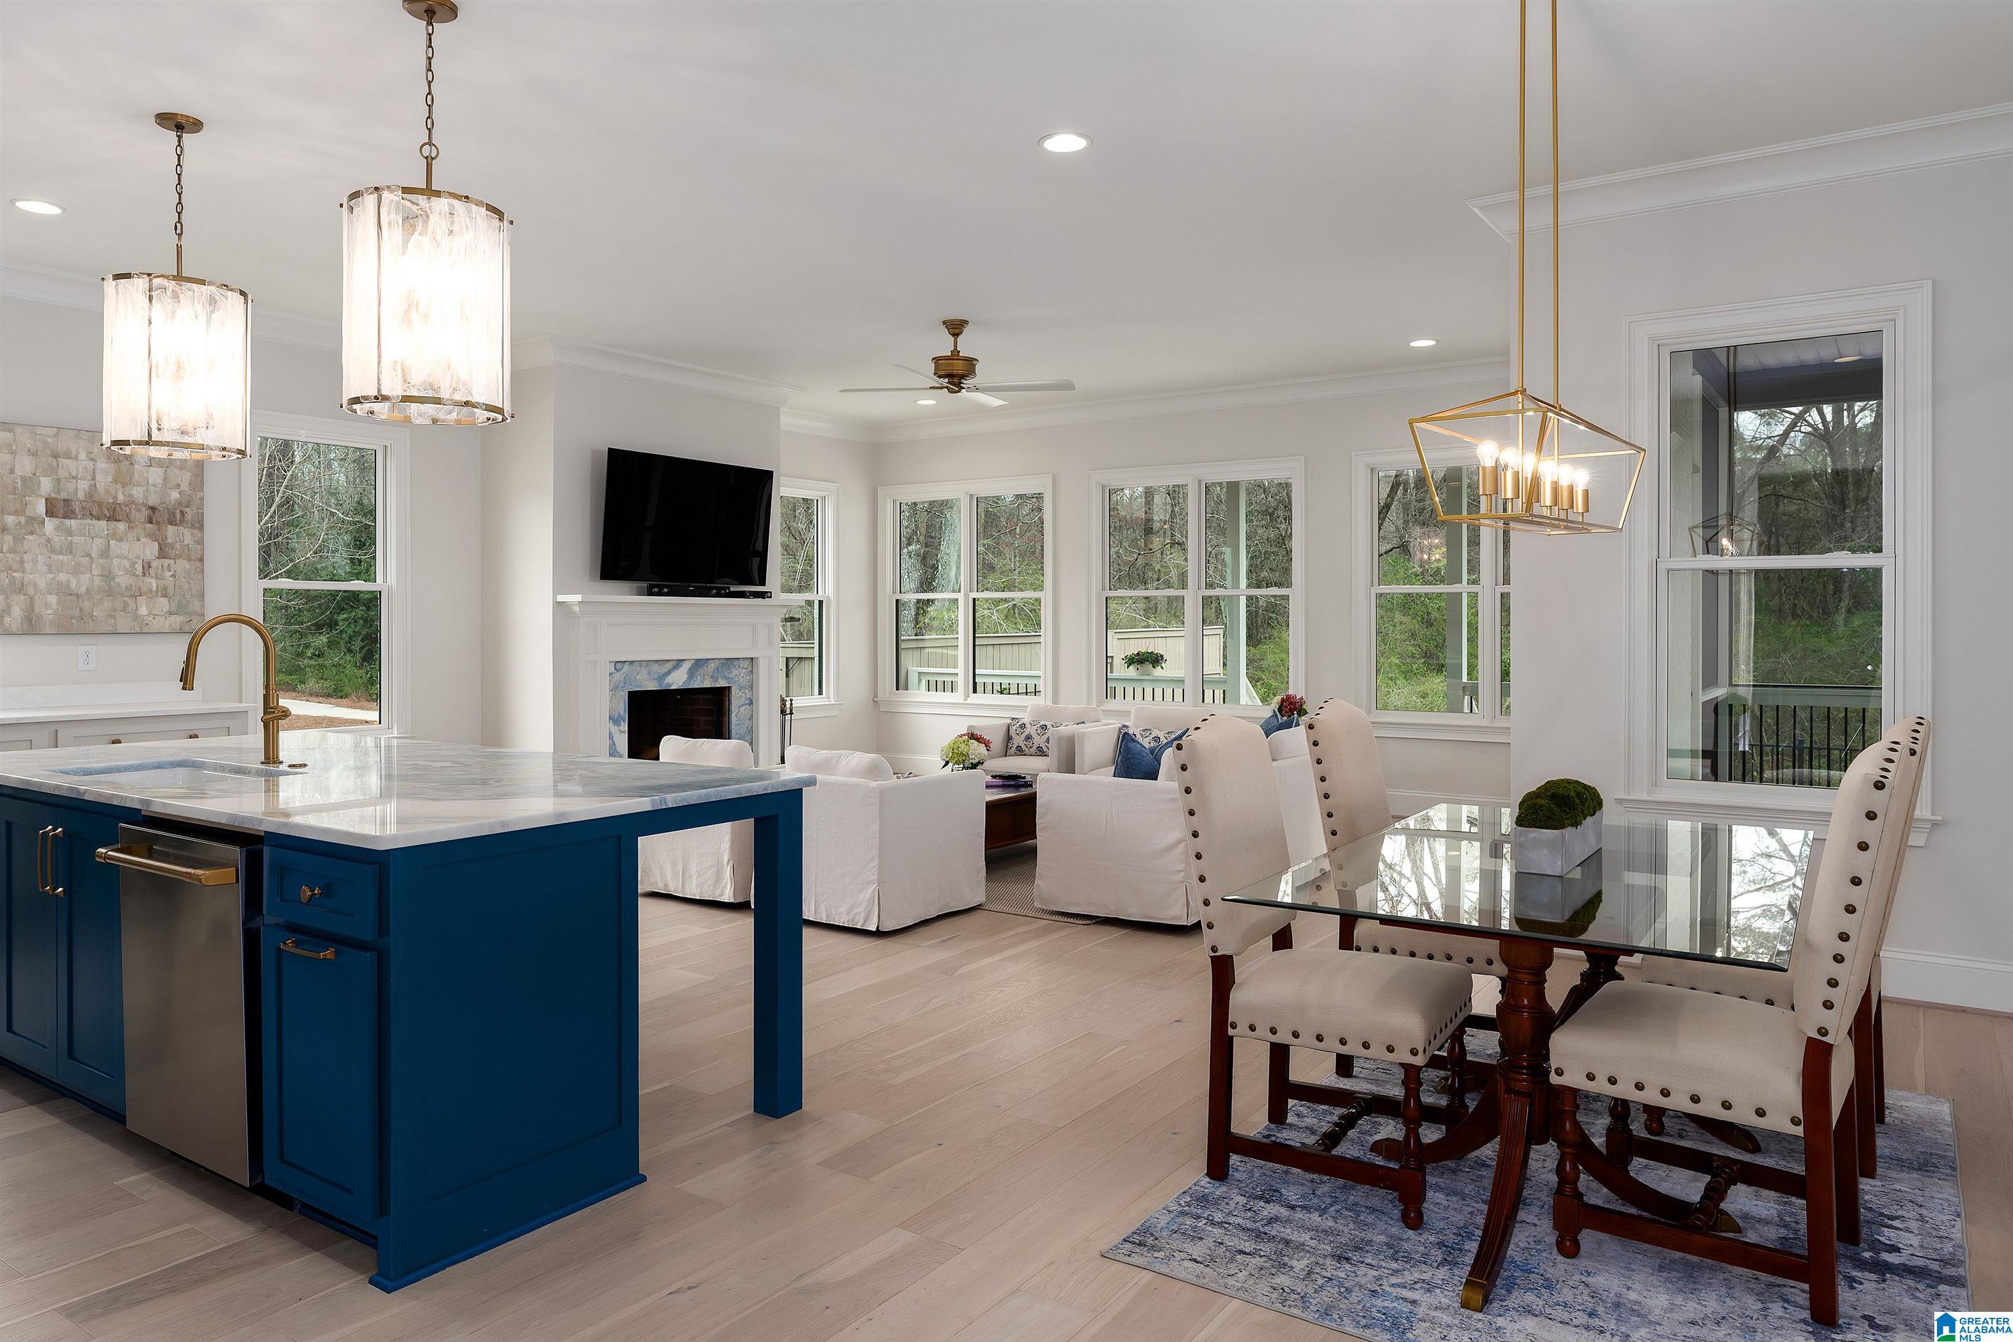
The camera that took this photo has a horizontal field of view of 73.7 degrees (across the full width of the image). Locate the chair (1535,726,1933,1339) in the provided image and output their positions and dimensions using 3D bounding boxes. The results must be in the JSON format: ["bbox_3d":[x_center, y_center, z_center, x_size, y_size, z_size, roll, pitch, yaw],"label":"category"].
[{"bbox_3d":[1.509,0.678,2.813,0.640,1.130,0.500,1,2,37],"label":"chair"}]

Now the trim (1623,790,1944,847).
[{"bbox_3d":[2.823,0.559,4.968,1.050,0.120,0.080,1,2,33],"label":"trim"}]

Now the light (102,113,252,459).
[{"bbox_3d":[-2.791,-1.290,4.550,0.430,1.120,0.430,1,2,33],"label":"light"}]

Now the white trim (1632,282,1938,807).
[{"bbox_3d":[2.824,-0.427,4.979,1.000,1.890,0.100,1,2,33],"label":"white trim"}]

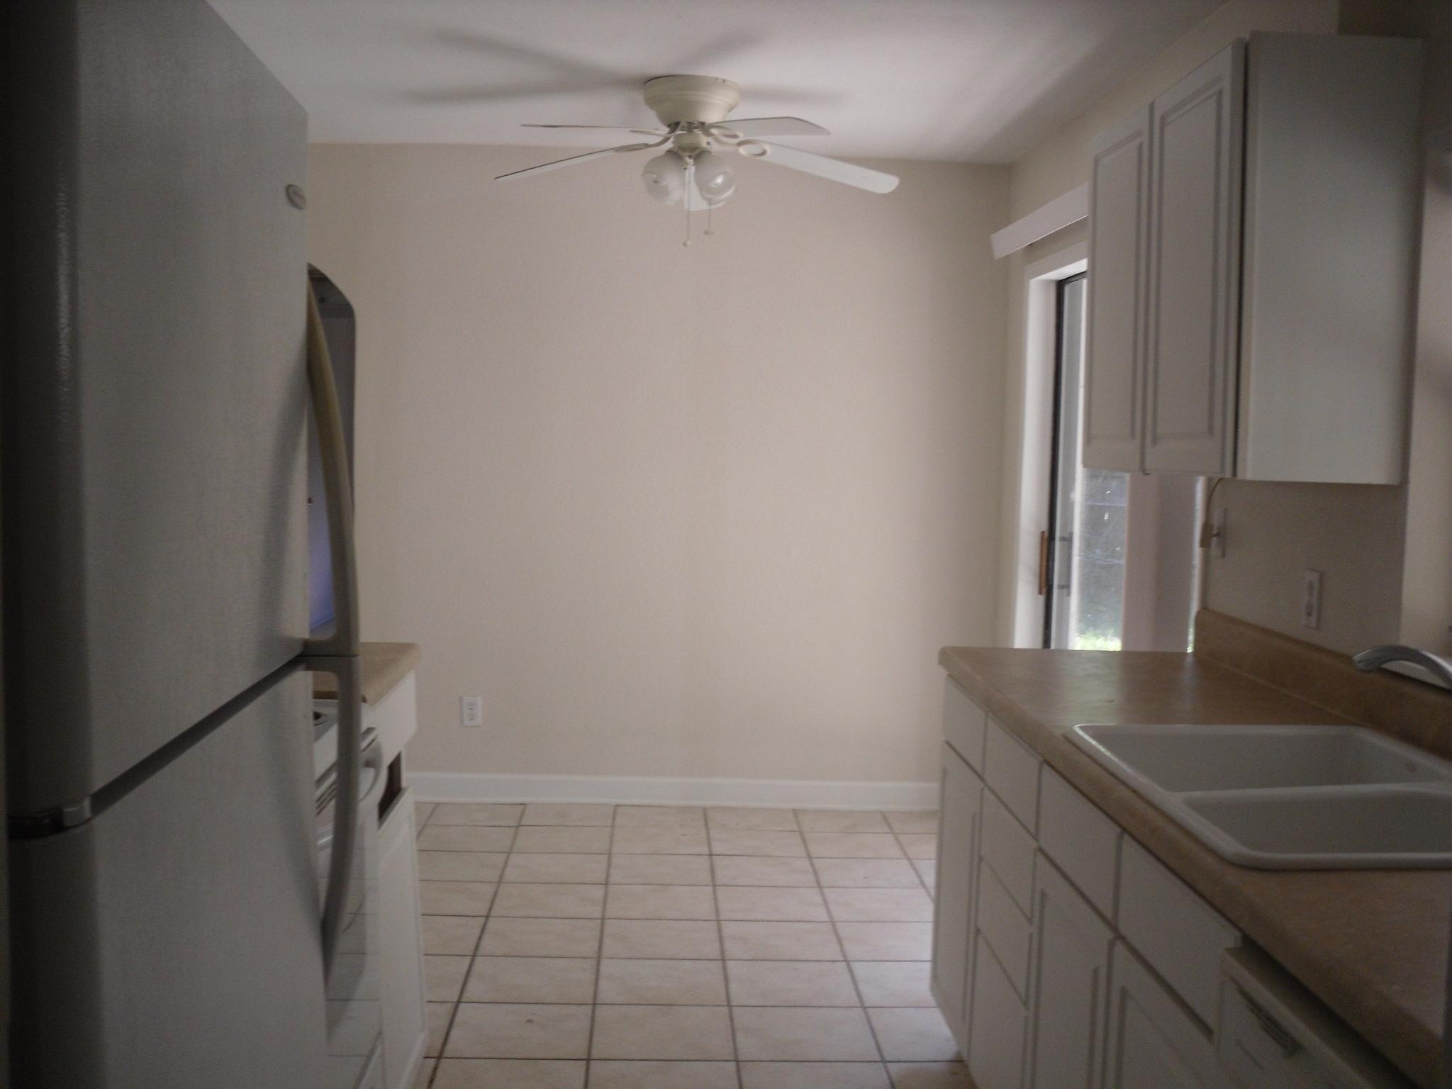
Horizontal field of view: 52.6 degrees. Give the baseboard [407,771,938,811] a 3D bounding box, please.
[{"bbox_3d":[-0.201,0.939,5.541,2.280,0.114,0.018,1,4,-3],"label":"baseboard"}]

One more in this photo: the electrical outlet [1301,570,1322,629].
[{"bbox_3d":[1.153,0.109,2.905,0.010,0.115,0.073,1,4,-3],"label":"electrical outlet"}]

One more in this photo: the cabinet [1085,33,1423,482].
[{"bbox_3d":[1.006,-0.518,2.916,0.335,0.764,0.775,1,4,-3],"label":"cabinet"}]

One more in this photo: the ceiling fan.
[{"bbox_3d":[-0.088,-1.148,4.364,1.280,0.420,1.260,1,4,-3],"label":"ceiling fan"}]

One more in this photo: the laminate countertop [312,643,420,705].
[{"bbox_3d":[-0.995,0.269,3.048,0.630,0.040,0.630,1,4,-3],"label":"laminate countertop"}]

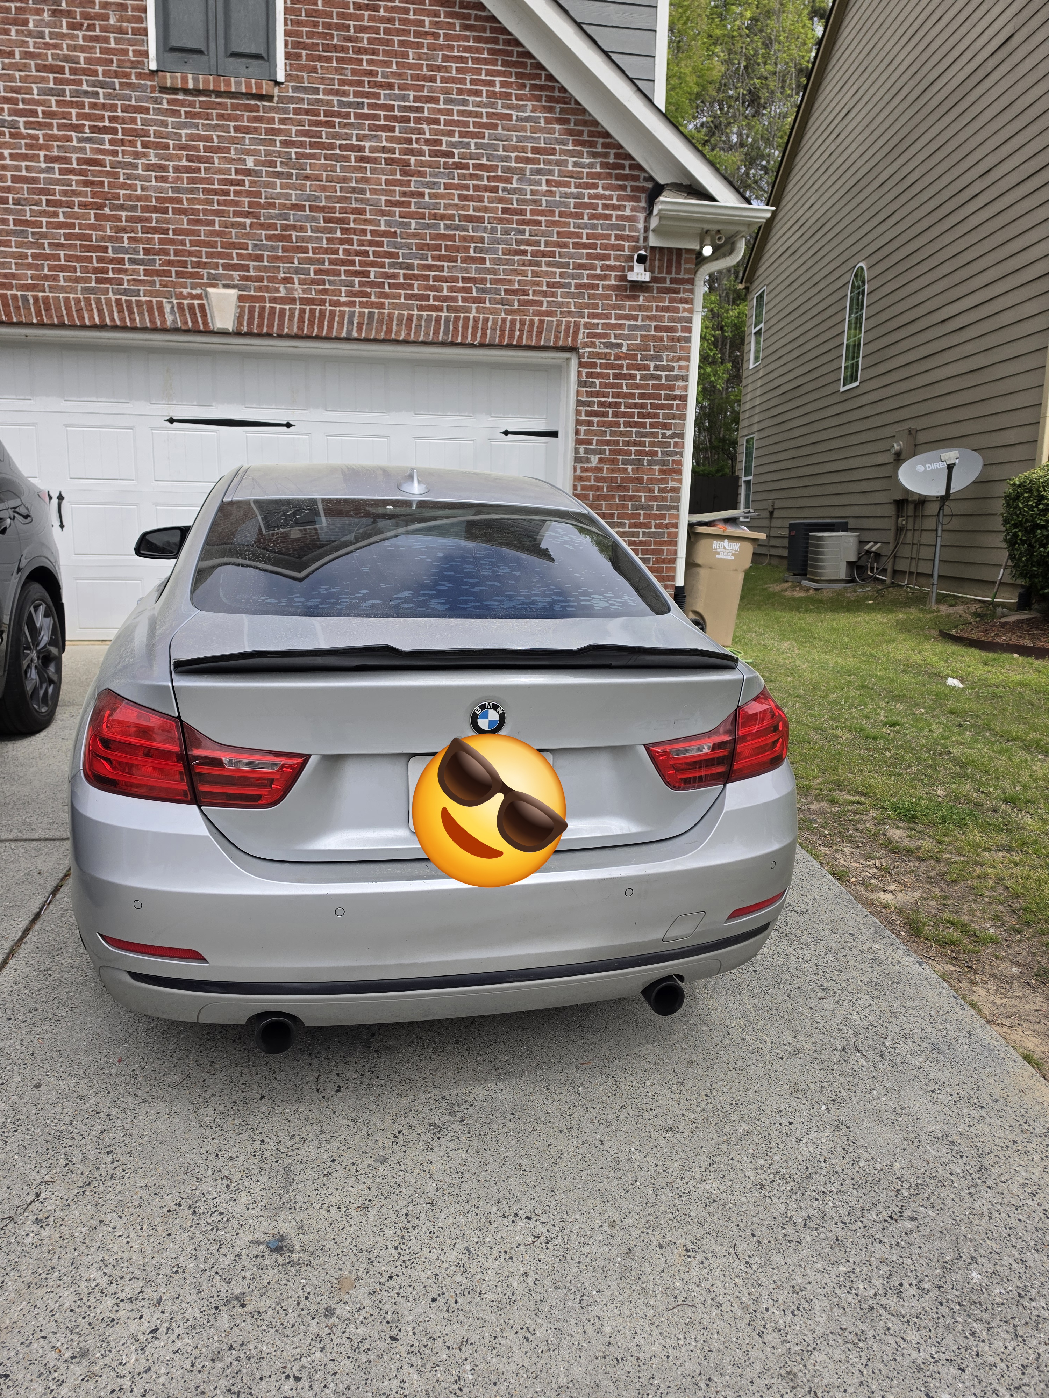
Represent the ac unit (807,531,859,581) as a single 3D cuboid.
[{"bbox_3d":[4.359,-2.010,13.100,0.610,0.680,0.610,1,11,-2],"label":"ac unit"}]

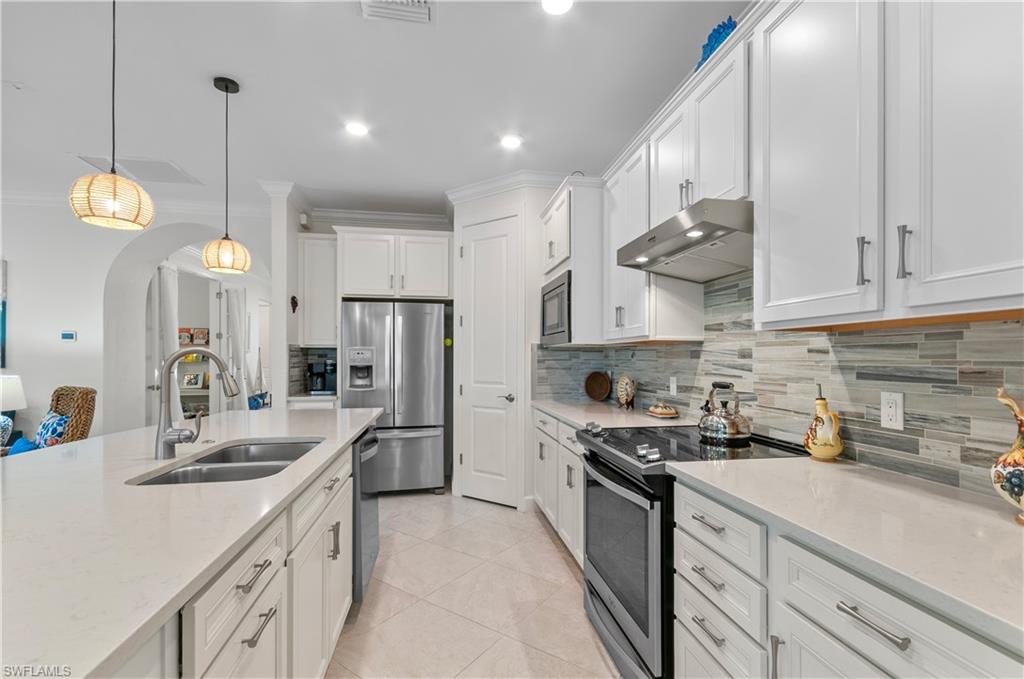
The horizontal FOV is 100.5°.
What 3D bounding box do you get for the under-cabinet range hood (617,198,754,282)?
[{"bbox_3d":[0.876,-0.410,1.956,0.500,0.165,0.757,0,-2,-10],"label":"under-cabinet range hood"}]

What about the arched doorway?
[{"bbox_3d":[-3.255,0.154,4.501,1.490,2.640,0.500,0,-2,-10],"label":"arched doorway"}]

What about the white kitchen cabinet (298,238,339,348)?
[{"bbox_3d":[-1.853,-0.462,4.245,0.430,1.097,0.330,0,-2,-10],"label":"white kitchen cabinet"}]

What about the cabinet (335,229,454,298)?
[{"bbox_3d":[-1.109,-0.679,4.146,1.017,0.640,0.610,0,-2,-10],"label":"cabinet"}]

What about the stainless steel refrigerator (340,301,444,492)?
[{"bbox_3d":[-1.145,0.554,4.258,0.920,1.790,0.720,0,-2,-10],"label":"stainless steel refrigerator"}]

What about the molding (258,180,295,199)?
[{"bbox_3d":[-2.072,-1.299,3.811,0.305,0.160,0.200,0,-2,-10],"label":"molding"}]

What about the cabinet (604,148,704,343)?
[{"bbox_3d":[0.850,-0.528,2.671,0.325,1.088,0.650,0,-2,-10],"label":"cabinet"}]

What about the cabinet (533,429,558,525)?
[{"bbox_3d":[0.536,0.996,3.201,0.580,0.602,0.631,0,-2,-10],"label":"cabinet"}]

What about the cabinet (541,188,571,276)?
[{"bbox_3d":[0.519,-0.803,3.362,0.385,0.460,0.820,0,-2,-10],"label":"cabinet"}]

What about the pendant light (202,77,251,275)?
[{"bbox_3d":[-1.528,-0.870,2.279,0.220,1.011,0.220,0,-2,-10],"label":"pendant light"}]

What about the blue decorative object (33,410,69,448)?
[{"bbox_3d":[-3.793,0.756,3.500,0.410,0.390,0.140,-1,-20,35],"label":"blue decorative object"}]

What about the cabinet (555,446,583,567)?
[{"bbox_3d":[0.639,0.970,2.599,0.580,0.602,0.592,0,-2,-10],"label":"cabinet"}]

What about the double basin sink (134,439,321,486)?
[{"bbox_3d":[-1.012,0.565,1.635,0.415,0.200,0.740,0,-2,-10],"label":"double basin sink"}]

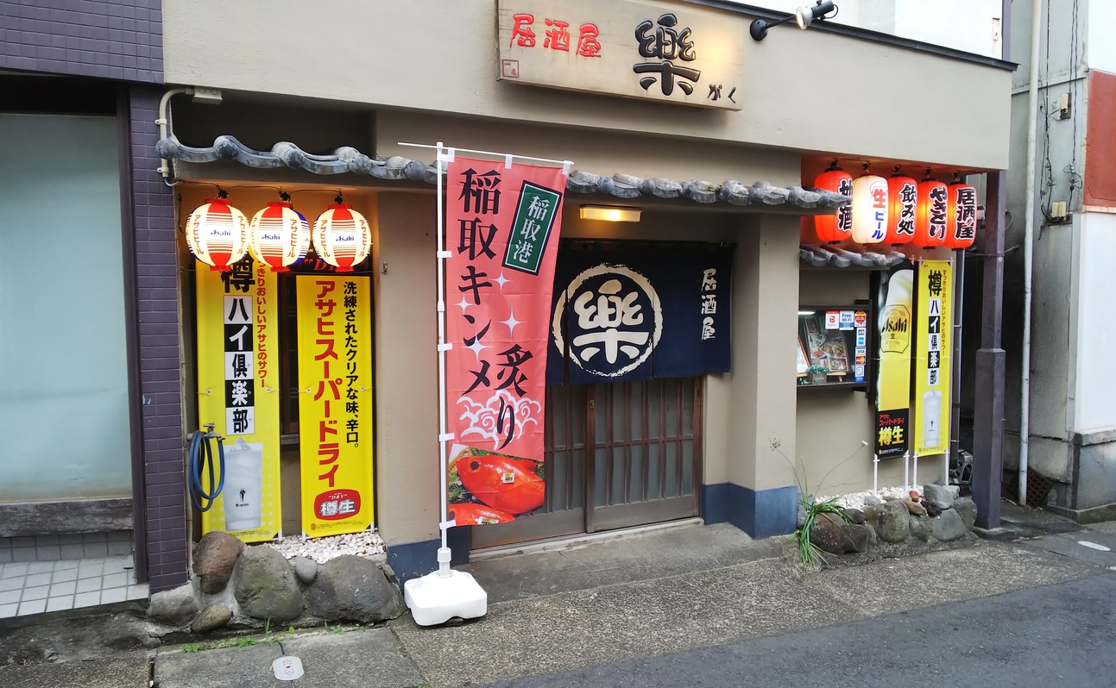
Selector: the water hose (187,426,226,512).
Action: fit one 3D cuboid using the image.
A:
[{"bbox_3d":[-1.571,0.570,3.200,0.155,0.370,0.100,-2,3,-23],"label":"water hose"}]

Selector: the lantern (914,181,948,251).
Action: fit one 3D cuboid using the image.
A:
[{"bbox_3d":[2.839,-0.989,5.428,0.247,0.540,0.247,-1,3,-8],"label":"lantern"}]

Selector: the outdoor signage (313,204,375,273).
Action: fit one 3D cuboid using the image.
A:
[{"bbox_3d":[-1.074,-0.530,3.563,0.280,0.335,0.280,-2,4,-23],"label":"outdoor signage"}]

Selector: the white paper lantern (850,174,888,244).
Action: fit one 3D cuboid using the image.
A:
[{"bbox_3d":[2.262,-0.980,5.189,0.253,0.515,0.253,-1,3,-10],"label":"white paper lantern"}]

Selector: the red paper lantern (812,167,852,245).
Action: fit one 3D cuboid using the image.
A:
[{"bbox_3d":[1.952,-0.986,5.060,0.253,0.550,0.253,-1,3,-18],"label":"red paper lantern"}]

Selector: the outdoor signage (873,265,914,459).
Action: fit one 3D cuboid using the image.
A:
[{"bbox_3d":[2.741,0.133,5.813,0.389,1.596,0.030,-2,4,-25],"label":"outdoor signage"}]

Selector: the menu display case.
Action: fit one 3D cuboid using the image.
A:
[{"bbox_3d":[1.875,0.001,5.076,0.780,0.570,0.250,-2,3,-23],"label":"menu display case"}]

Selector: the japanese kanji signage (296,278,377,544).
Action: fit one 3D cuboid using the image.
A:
[{"bbox_3d":[-1.197,0.335,3.845,0.370,1.400,0.030,-2,4,-23],"label":"japanese kanji signage"}]

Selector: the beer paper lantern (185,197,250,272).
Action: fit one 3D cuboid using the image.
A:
[{"bbox_3d":[-1.474,-0.478,3.100,0.250,0.320,0.250,-2,4,-25],"label":"beer paper lantern"}]

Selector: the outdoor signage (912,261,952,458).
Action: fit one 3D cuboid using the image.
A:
[{"bbox_3d":[2.901,0.117,5.508,0.370,1.500,0.030,-2,3,-23],"label":"outdoor signage"}]

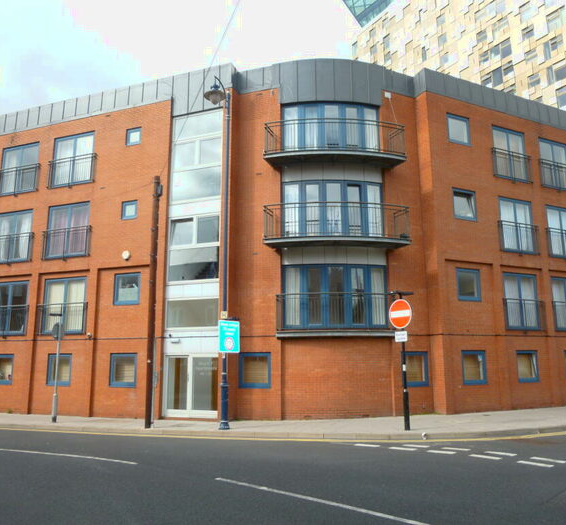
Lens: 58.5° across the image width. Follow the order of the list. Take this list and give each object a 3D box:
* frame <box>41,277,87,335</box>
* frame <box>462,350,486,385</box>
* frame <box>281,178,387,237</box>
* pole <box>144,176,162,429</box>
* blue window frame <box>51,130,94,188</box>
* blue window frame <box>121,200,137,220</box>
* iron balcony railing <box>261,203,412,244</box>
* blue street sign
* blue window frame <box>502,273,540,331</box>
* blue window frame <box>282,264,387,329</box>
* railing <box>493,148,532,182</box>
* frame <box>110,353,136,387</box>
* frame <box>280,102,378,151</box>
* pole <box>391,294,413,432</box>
[{"bbox_3d":[-8.047,1.603,18.680,1.961,2.058,0.120,-4,-11,20],"label":"frame"},{"bbox_3d":[6.393,3.513,16.872,1.062,1.101,0.120,5,-12,-25],"label":"frame"},{"bbox_3d":[1.679,-1.696,16.812,3.347,2.030,0.380,0,-10,-3],"label":"frame"},{"bbox_3d":[-3.959,1.034,15.293,0.180,7.620,0.180,2,-11,-14],"label":"pole"},{"bbox_3d":[-8.236,-4.022,19.968,2.056,2.048,0.110,-4,-11,20],"label":"blue window frame"},{"bbox_3d":[-5.591,-1.891,18.581,0.660,0.665,0.110,-4,-11,20],"label":"blue window frame"},{"bbox_3d":[1.776,-1.175,16.446,4.791,1.263,1.324,0,-10,-3],"label":"iron balcony railing"},{"bbox_3d":[-1.532,2.139,14.530,0.719,0.900,0.050,8,-14,-39],"label":"blue street sign"},{"bbox_3d":[8.701,1.450,18.449,1.751,2.058,0.120,5,-11,-26],"label":"blue window frame"},{"bbox_3d":[1.675,1.100,16.294,3.338,2.039,0.380,0,-10,-3],"label":"blue window frame"},{"bbox_3d":[8.760,-3.636,19.201,2.127,1.107,0.140,5,-11,-26],"label":"railing"},{"bbox_3d":[-5.448,3.688,17.317,1.099,1.106,0.120,-4,-11,20],"label":"frame"},{"bbox_3d":[1.627,-4.458,16.932,3.352,1.940,0.392,0,-10,0],"label":"frame"},{"bbox_3d":[3.084,2.473,12.884,0.300,3.500,0.740,7,-12,-36],"label":"pole"}]

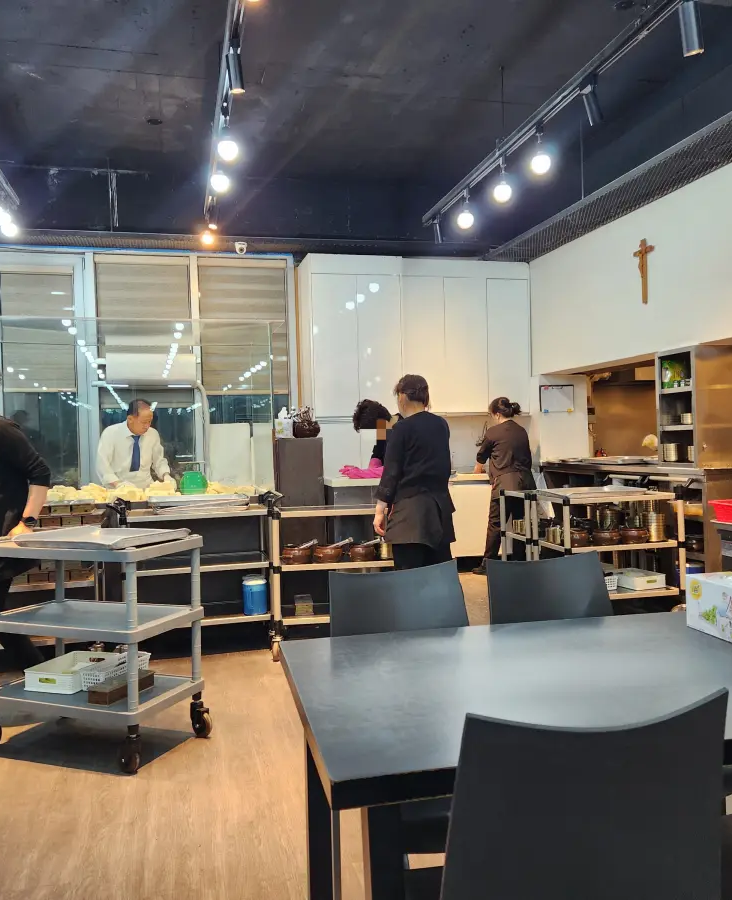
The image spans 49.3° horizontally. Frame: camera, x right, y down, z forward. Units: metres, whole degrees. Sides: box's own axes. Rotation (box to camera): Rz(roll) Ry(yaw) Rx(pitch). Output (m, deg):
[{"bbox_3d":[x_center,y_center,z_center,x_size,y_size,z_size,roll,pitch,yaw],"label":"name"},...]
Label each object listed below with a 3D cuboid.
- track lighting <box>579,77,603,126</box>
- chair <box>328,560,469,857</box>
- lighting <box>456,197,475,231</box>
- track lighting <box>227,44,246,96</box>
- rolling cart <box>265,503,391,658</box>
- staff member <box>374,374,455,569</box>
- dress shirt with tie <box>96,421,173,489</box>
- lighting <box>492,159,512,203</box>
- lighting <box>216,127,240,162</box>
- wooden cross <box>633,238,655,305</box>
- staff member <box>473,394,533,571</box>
[{"bbox_3d":[1.097,-1.695,3.877,0.085,0.224,0.075,-2,1,-14],"label":"track lighting"},{"bbox_3d":[0.177,0.739,1.887,0.430,0.860,0.550,-2,1,-19],"label":"chair"},{"bbox_3d":[0.718,-1.714,5.755,0.120,0.220,0.120,-1,1,0],"label":"lighting"},{"bbox_3d":[-0.559,-1.646,3.440,0.085,0.203,0.075,-2,1,-14],"label":"track lighting"},{"bbox_3d":[-0.135,0.742,4.671,0.820,0.840,0.460,-1,1,-7],"label":"rolling cart"},{"bbox_3d":[0.273,0.367,4.388,0.430,1.575,0.290,-2,1,-32],"label":"staff member"},{"bbox_3d":[-1.635,0.040,5.623,0.510,0.530,0.330,-2,1,-25],"label":"dress shirt with tie"},{"bbox_3d":[0.845,-1.655,4.924,0.105,0.250,0.105,-2,1,-14],"label":"lighting"},{"bbox_3d":[-0.742,-1.649,4.304,0.115,0.180,0.115,-2,1,-14],"label":"lighting"},{"bbox_3d":[2.030,-1.313,5.851,0.045,0.465,0.240,-2,1,-14],"label":"wooden cross"},{"bbox_3d":[1.260,0.308,7.250,0.480,1.570,0.480,-1,1,44],"label":"staff member"}]

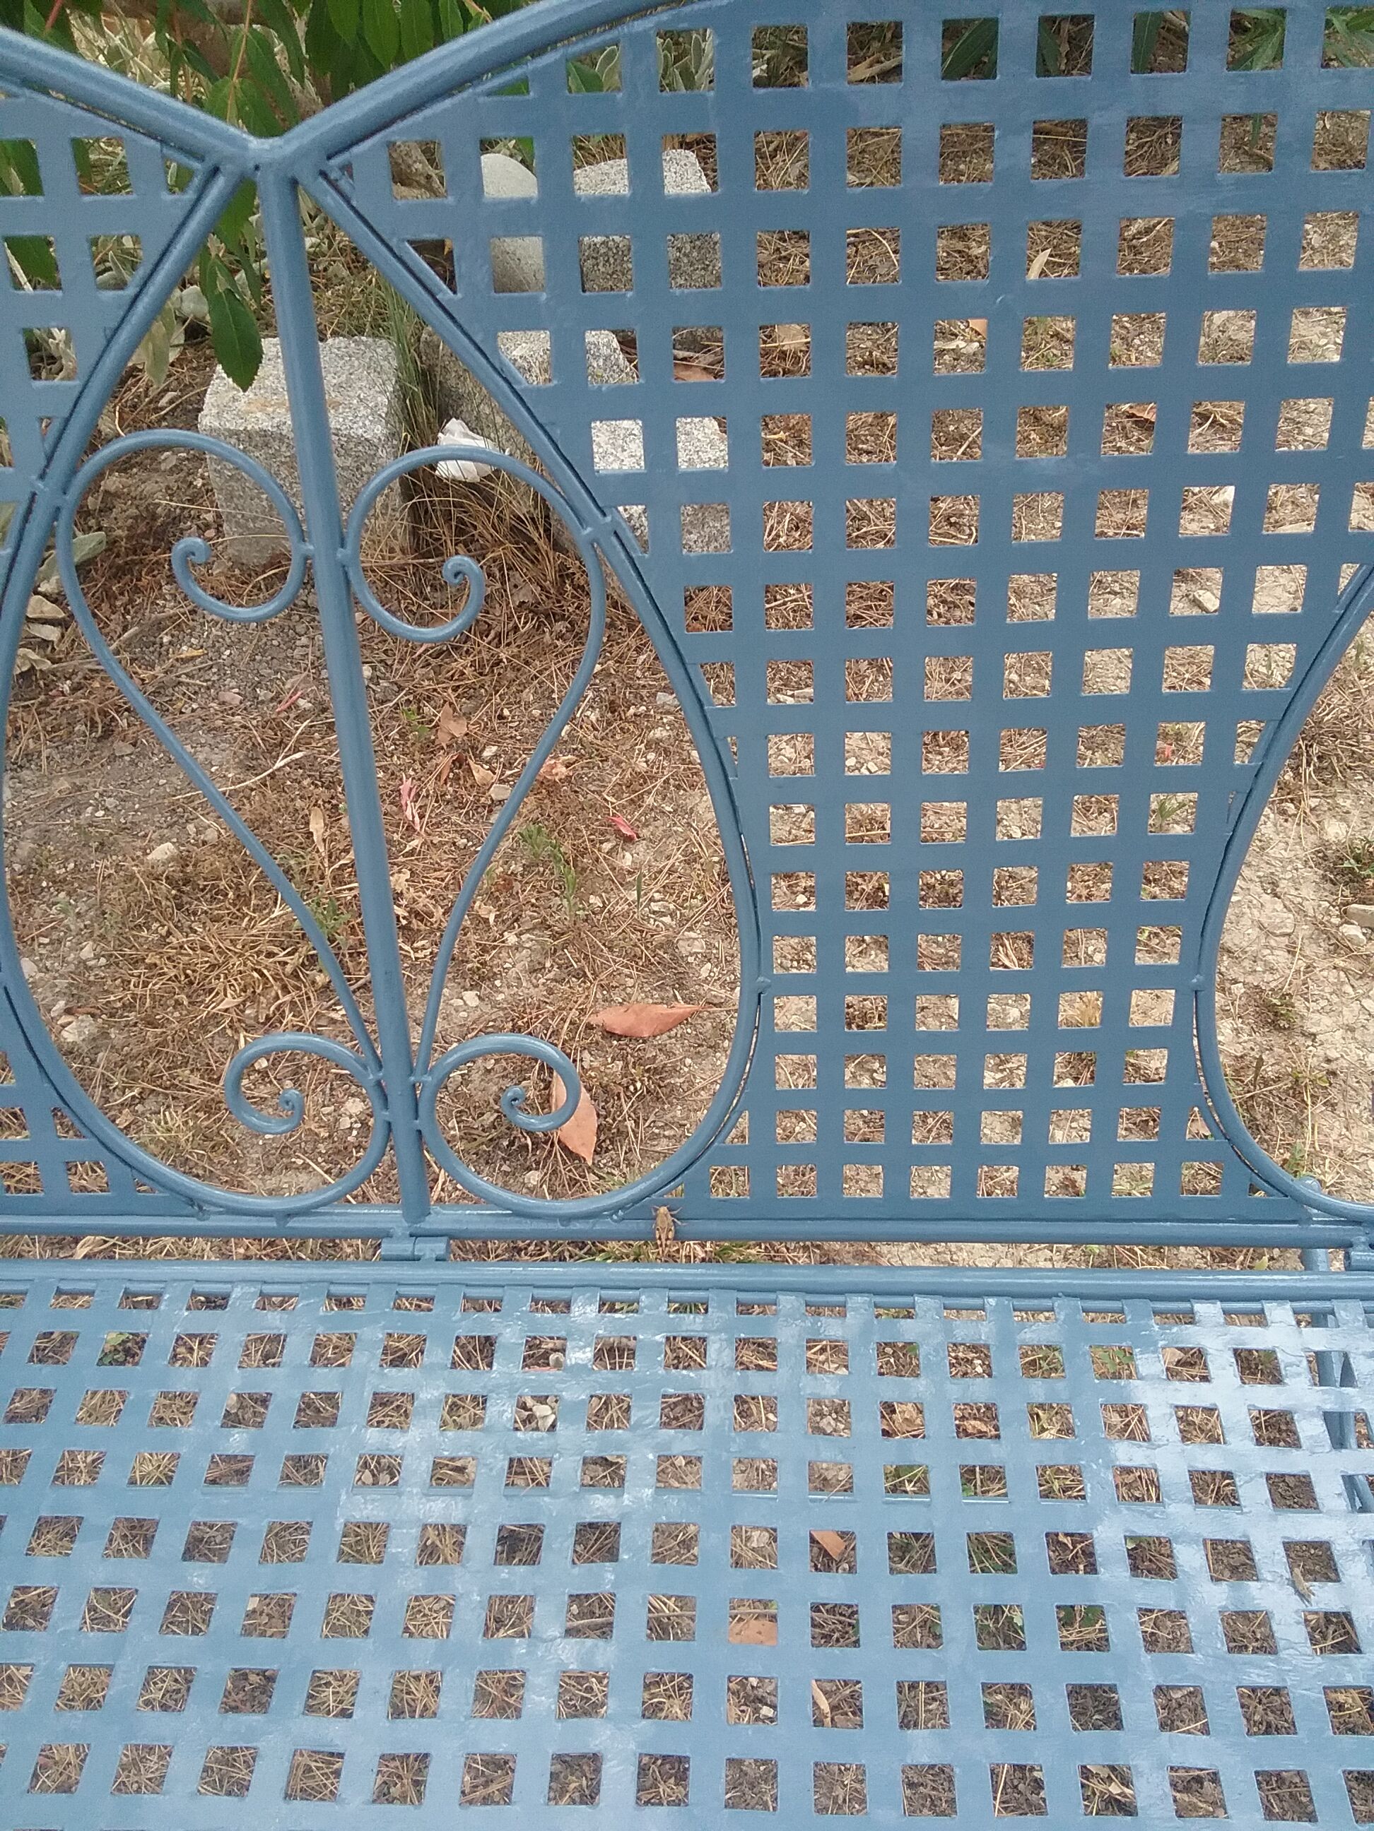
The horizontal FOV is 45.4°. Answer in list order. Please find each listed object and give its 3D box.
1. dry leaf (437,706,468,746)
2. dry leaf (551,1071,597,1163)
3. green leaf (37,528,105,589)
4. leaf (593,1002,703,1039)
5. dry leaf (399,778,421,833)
[{"bbox_3d":[-0.278,-0.229,1.956,0.038,0.022,0.070,-2,39,1],"label":"dry leaf"},{"bbox_3d":[-0.100,0.180,1.482,0.036,0.016,0.121,-10,40,-8],"label":"dry leaf"},{"bbox_3d":[-0.840,-0.487,2.228,0.115,0.045,0.050,-24,44,-24],"label":"green leaf"},{"bbox_3d":[-0.039,0.101,1.574,0.111,0.018,0.043,0,40,3],"label":"leaf"},{"bbox_3d":[-0.312,-0.126,1.845,0.024,0.015,0.095,-8,40,-7],"label":"dry leaf"}]

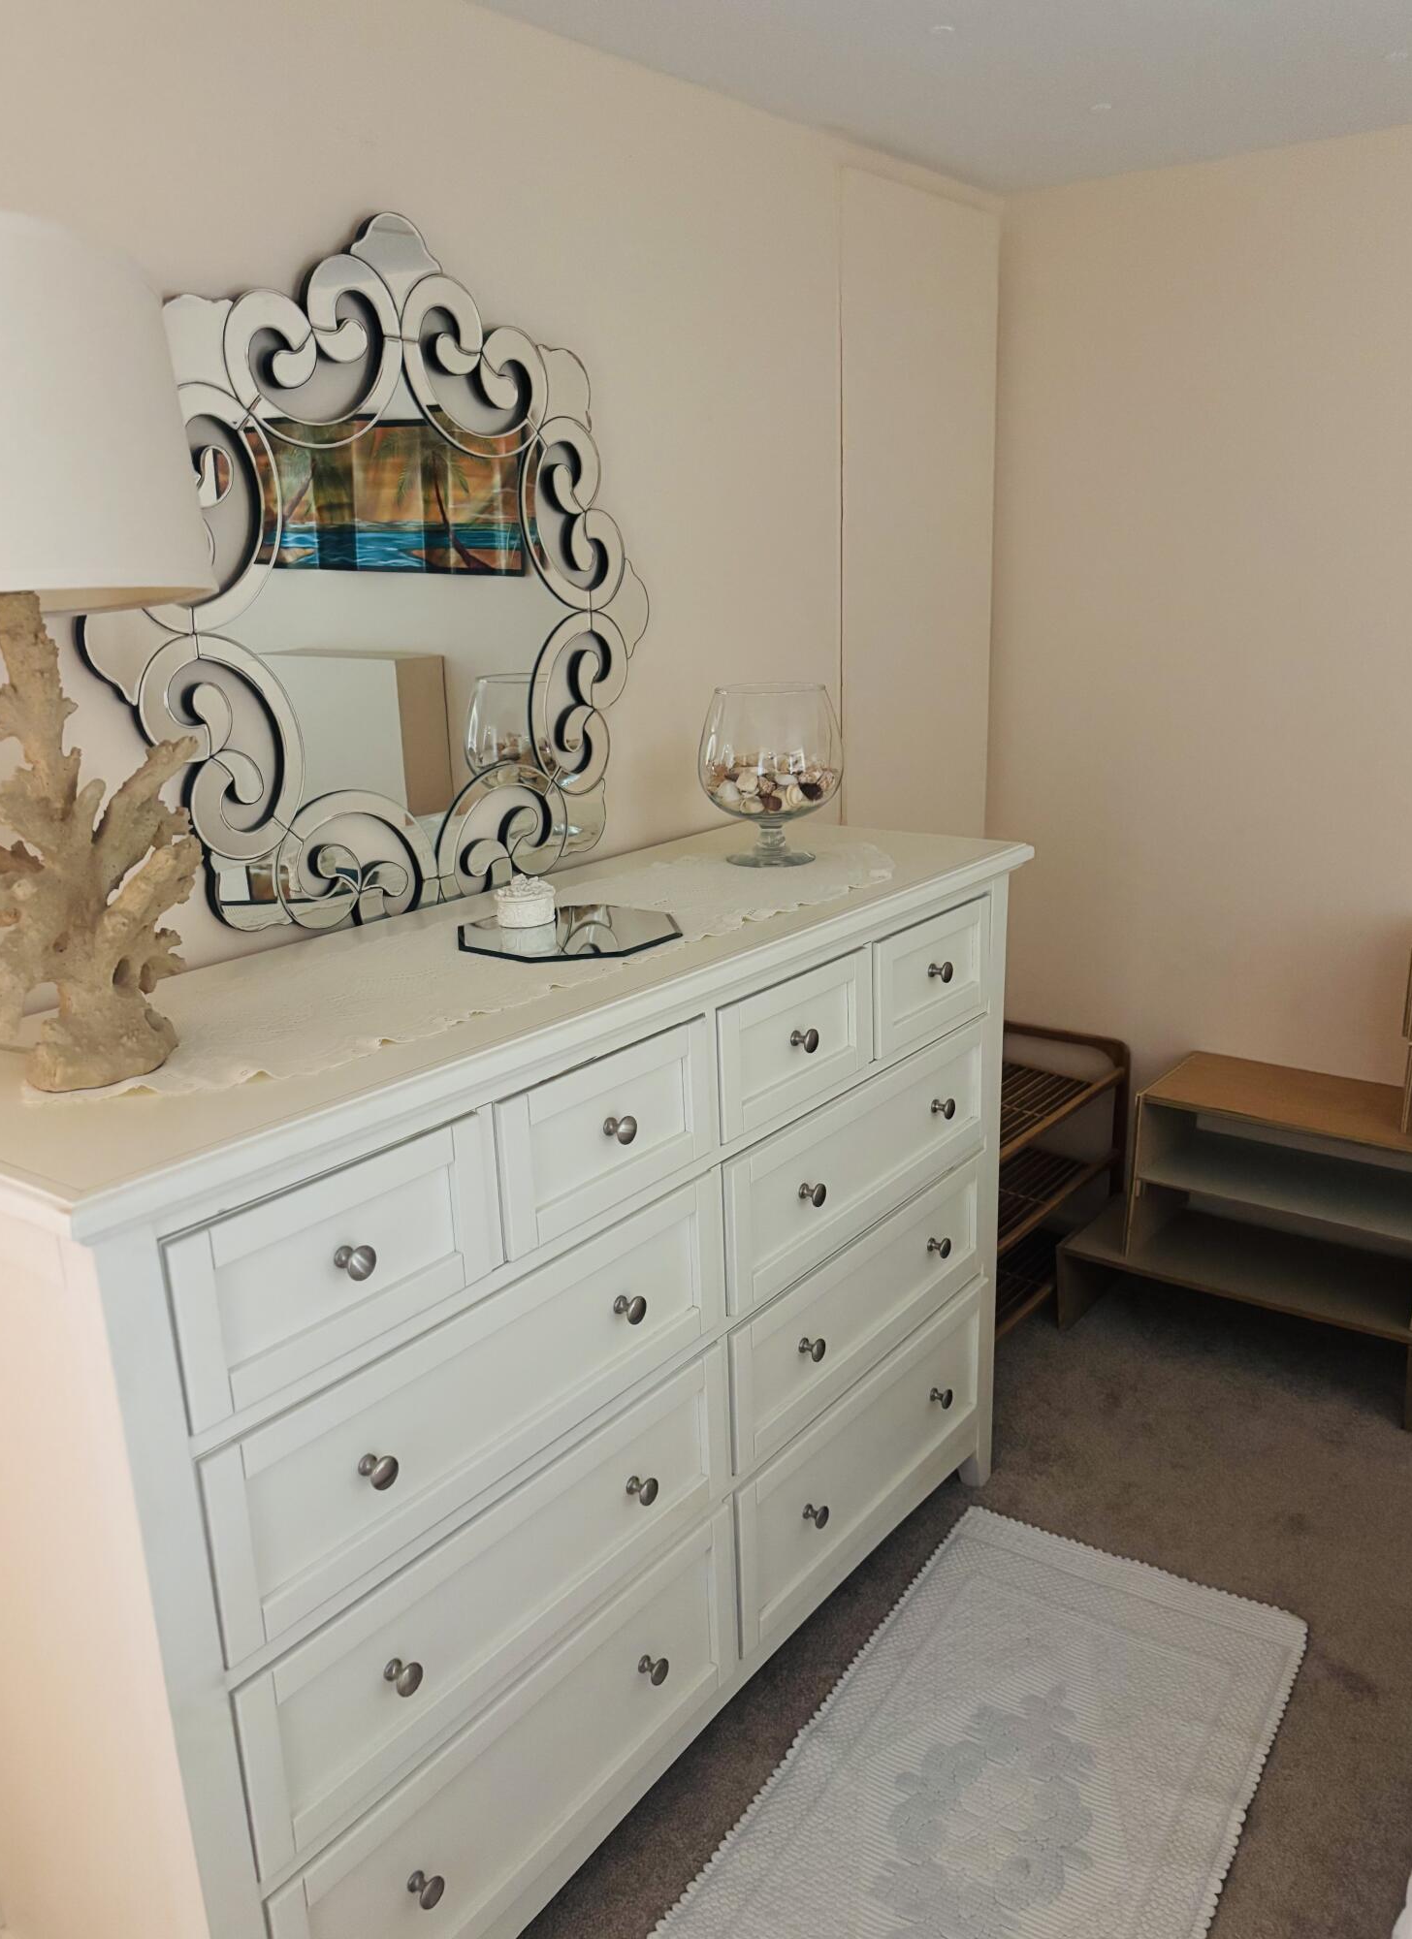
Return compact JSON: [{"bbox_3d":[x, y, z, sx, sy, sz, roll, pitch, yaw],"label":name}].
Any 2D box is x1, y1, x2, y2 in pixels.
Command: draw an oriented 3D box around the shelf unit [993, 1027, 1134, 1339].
[{"bbox_3d":[0.577,0.481,3.114,0.353,0.536,0.813,10,19,36],"label":"shelf unit"}]

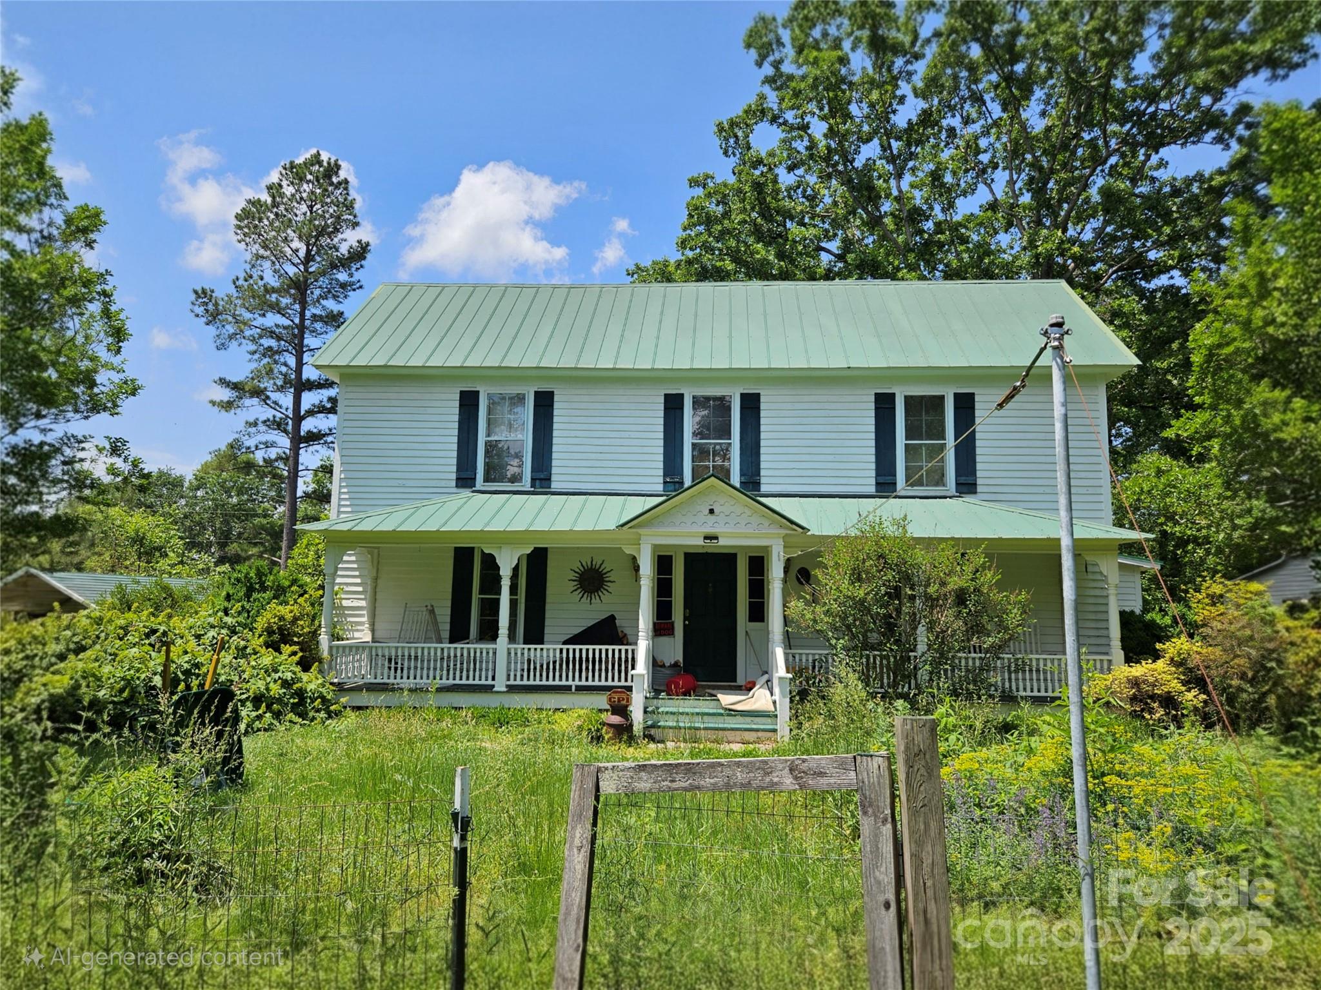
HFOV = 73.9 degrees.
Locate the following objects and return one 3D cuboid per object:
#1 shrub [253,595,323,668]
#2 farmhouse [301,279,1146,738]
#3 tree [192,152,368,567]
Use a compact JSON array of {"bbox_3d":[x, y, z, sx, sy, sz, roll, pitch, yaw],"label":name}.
[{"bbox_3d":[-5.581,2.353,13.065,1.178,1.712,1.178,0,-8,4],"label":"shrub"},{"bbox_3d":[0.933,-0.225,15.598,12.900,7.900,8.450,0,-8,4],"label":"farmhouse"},{"bbox_3d":[-15.919,-4.302,35.902,7.307,20.726,6.941,0,-8,4],"label":"tree"}]

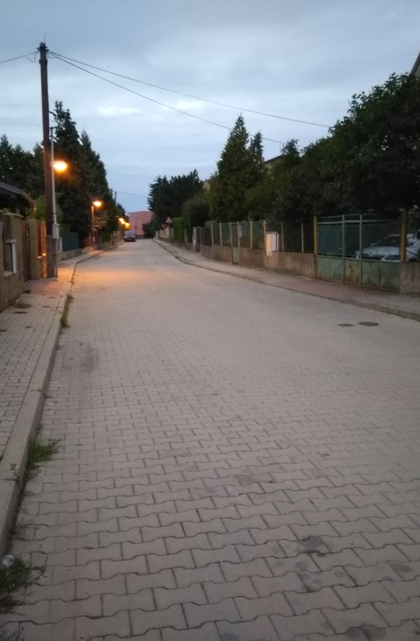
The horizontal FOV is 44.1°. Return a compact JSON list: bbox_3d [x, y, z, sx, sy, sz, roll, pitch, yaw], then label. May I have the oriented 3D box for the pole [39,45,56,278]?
[{"bbox_3d":[-5.255,-5.041,16.810,0.360,7.360,0.380,-2,9,-12],"label":"pole"}]

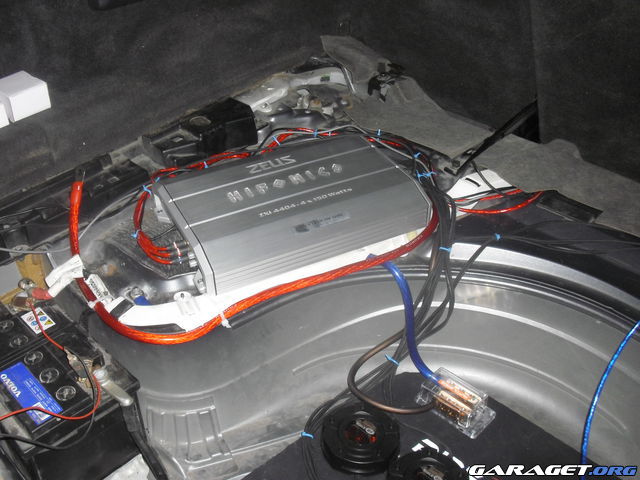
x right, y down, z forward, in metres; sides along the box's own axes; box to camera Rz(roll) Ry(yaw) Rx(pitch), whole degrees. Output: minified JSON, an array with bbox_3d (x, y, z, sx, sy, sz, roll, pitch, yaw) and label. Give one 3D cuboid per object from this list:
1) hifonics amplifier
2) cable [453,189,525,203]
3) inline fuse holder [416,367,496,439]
[{"bbox_3d":[-0.048,-0.065,1.110,0.385,0.060,0.262,-17,41,-22],"label":"hifonics amplifier"},{"bbox_3d":[0.280,-0.076,1.161,0.125,0.014,0.018,-10,39,-13],"label":"cable"},{"bbox_3d":[0.196,0.224,0.991,0.094,0.032,0.062,30,46,32],"label":"inline fuse holder"}]

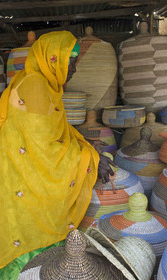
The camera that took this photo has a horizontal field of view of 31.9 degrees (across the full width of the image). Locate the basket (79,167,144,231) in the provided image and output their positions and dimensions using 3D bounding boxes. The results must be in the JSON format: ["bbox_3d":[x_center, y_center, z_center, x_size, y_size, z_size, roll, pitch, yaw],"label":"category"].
[{"bbox_3d":[0.166,0.363,1.848,0.430,0.580,0.430,0,9,0],"label":"basket"}]

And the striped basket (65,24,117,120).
[{"bbox_3d":[0.053,-0.546,2.392,0.454,0.728,0.454,0,10,0],"label":"striped basket"}]

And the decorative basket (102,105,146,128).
[{"bbox_3d":[0.302,-0.178,2.152,0.321,0.134,0.321,0,10,0],"label":"decorative basket"}]

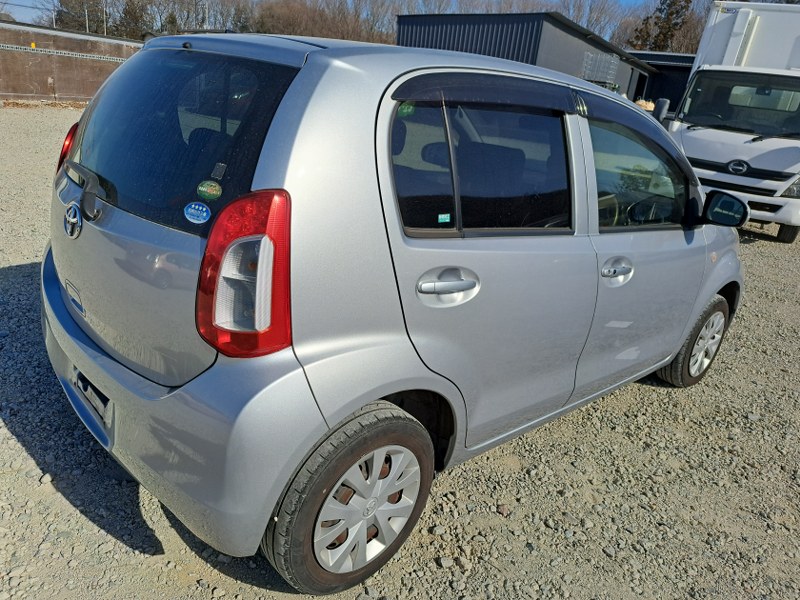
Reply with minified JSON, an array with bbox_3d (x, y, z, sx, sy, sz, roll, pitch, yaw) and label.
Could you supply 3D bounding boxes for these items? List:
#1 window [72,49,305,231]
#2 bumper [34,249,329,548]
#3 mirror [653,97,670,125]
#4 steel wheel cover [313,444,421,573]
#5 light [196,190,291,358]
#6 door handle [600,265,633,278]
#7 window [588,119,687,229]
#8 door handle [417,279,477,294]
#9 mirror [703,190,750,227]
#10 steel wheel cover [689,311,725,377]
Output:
[{"bbox_3d":[-0.730,-0.503,1.616,1.140,0.500,0.120,26,0,44],"label":"window"},{"bbox_3d":[-0.845,0.163,1.809,0.370,0.580,1.630,-10,25,-40],"label":"bumper"},{"bbox_3d":[3.811,-2.760,8.100,0.185,0.360,0.100,22,23,30],"label":"mirror"},{"bbox_3d":[-0.081,0.589,1.566,0.387,0.387,0.050,-10,25,-40],"label":"steel wheel cover"},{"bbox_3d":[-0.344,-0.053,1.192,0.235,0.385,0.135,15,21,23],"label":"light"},{"bbox_3d":[0.798,-0.112,2.051,0.210,0.034,0.042,-10,25,-40],"label":"door handle"},{"bbox_3d":[0.974,-0.492,2.191,0.790,0.395,0.050,-10,11,-40],"label":"window"},{"bbox_3d":[0.121,-0.038,1.442,0.210,0.034,0.042,-10,25,-40],"label":"door handle"},{"bbox_3d":[1.411,-0.395,2.386,0.110,0.138,0.180,-6,22,-31],"label":"mirror"},{"bbox_3d":[1.745,0.252,3.148,0.387,0.387,0.050,-10,25,-40],"label":"steel wheel cover"}]

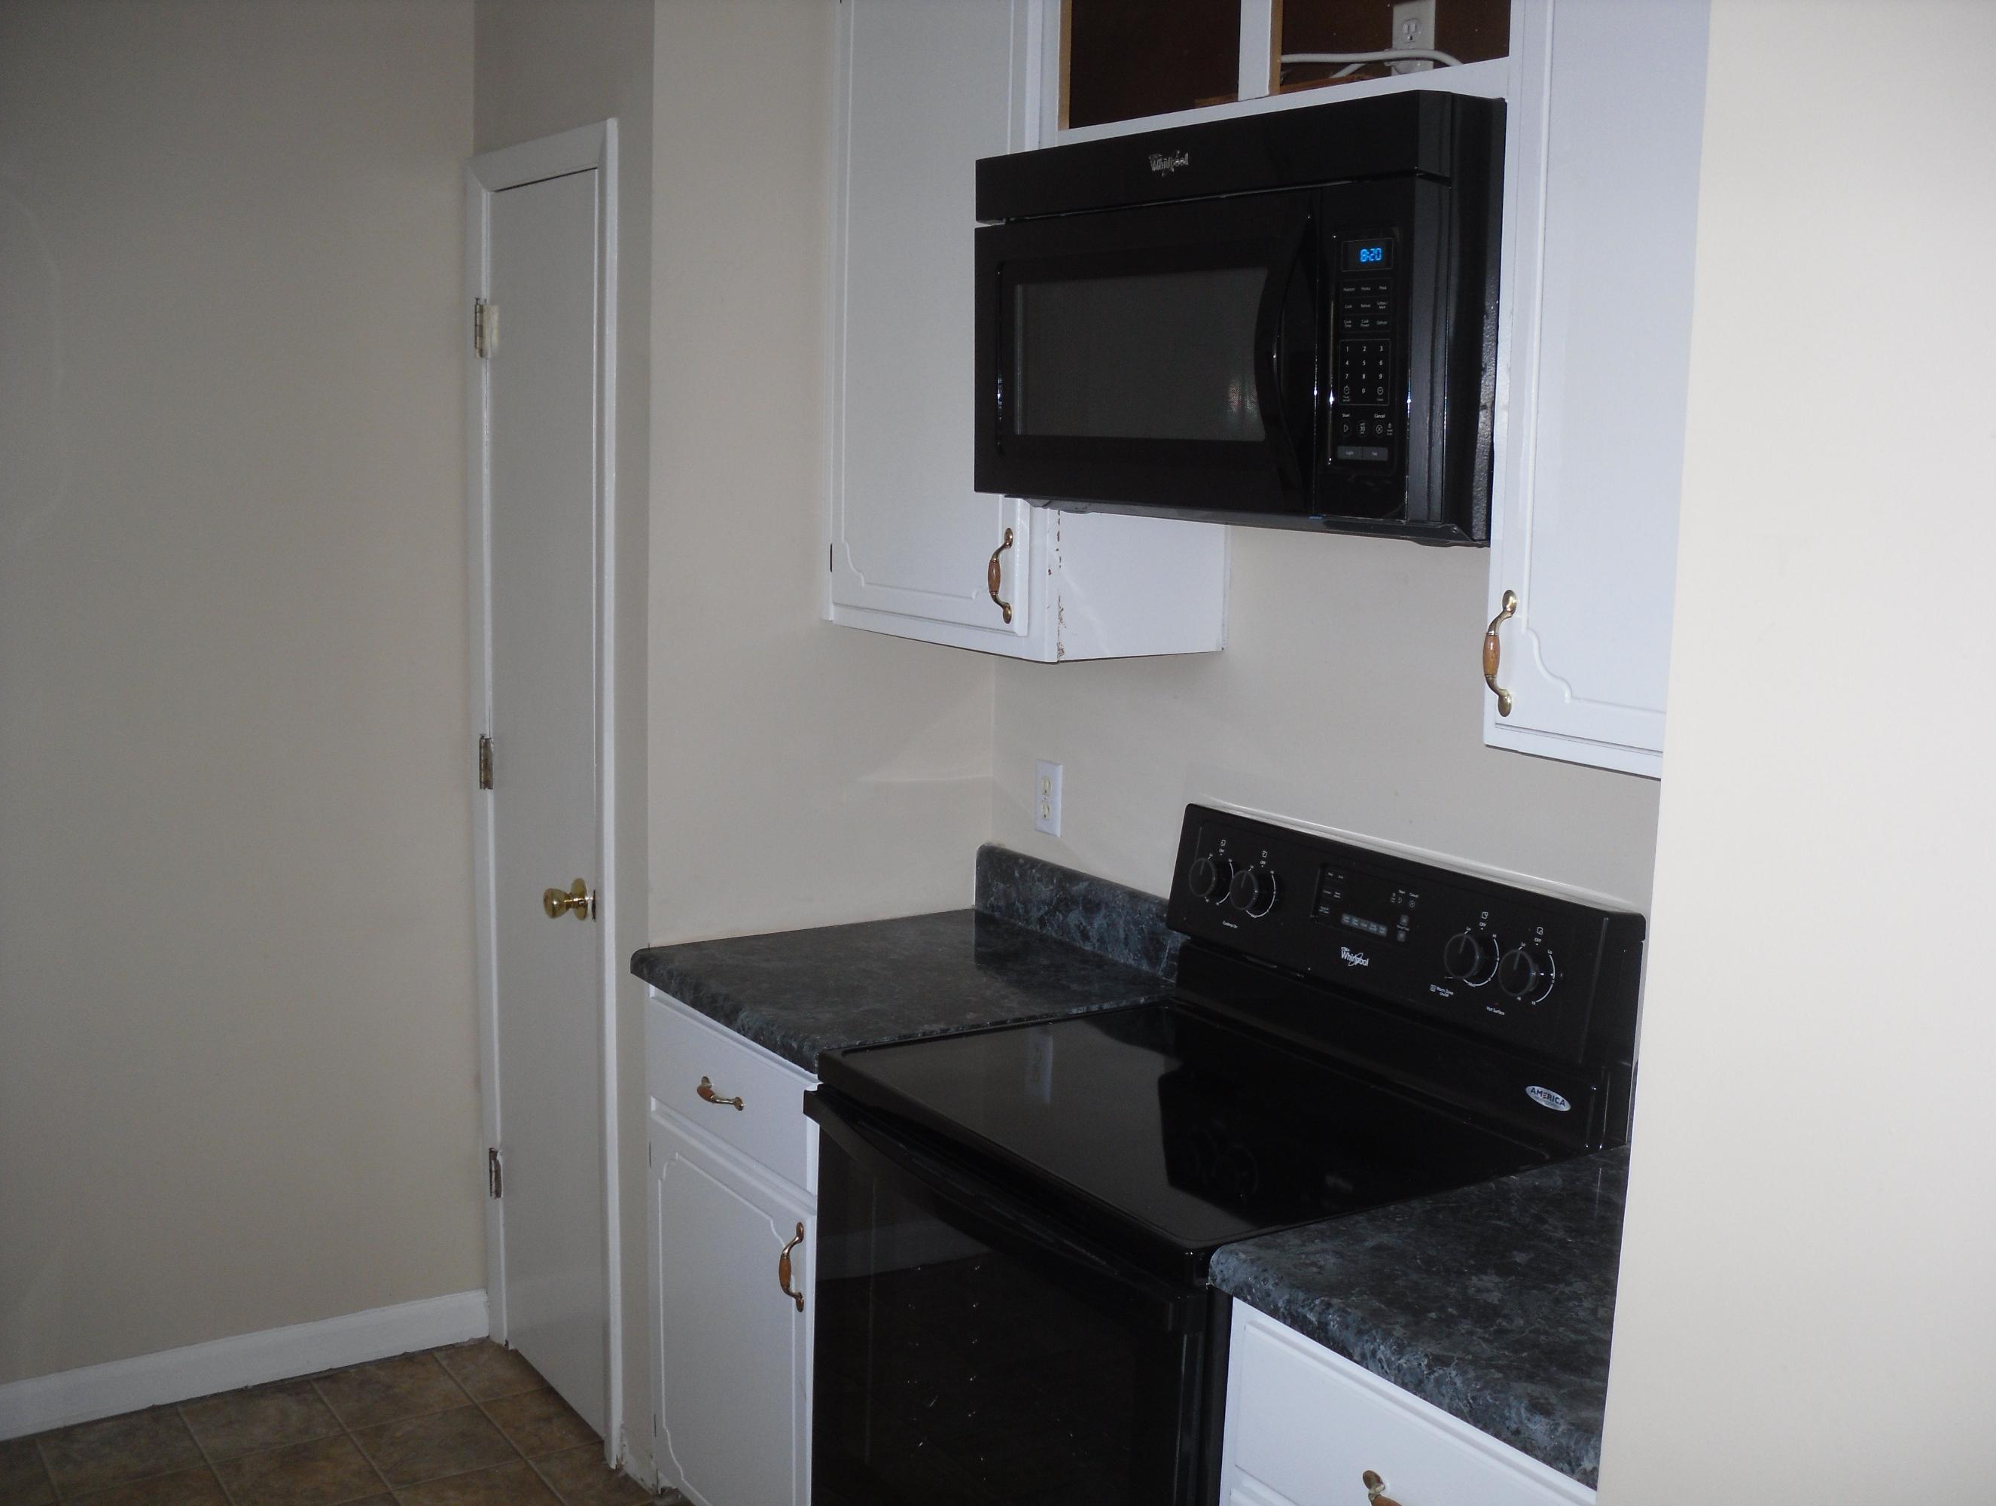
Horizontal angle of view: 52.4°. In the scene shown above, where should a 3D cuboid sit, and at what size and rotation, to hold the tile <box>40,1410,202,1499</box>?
[{"bbox_3d":[-1.446,1.160,3.357,0.227,0.010,0.227,-4,10,-34],"label":"tile"}]

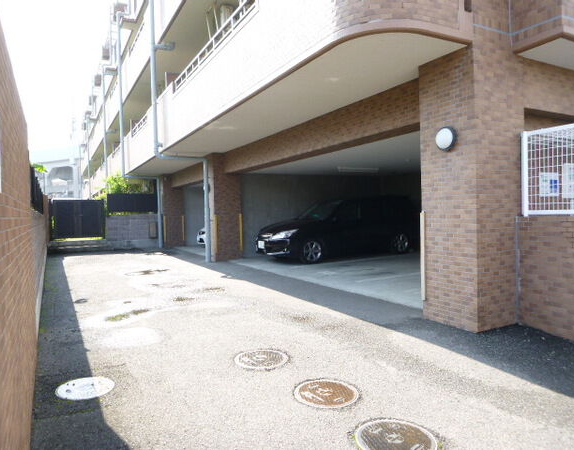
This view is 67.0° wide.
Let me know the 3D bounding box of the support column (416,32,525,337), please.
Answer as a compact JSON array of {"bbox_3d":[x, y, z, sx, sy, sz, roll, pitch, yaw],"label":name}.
[{"bbox_3d":[2.075,-0.422,4.879,0.790,3.007,0.735,-2,1,-29],"label":"support column"}]

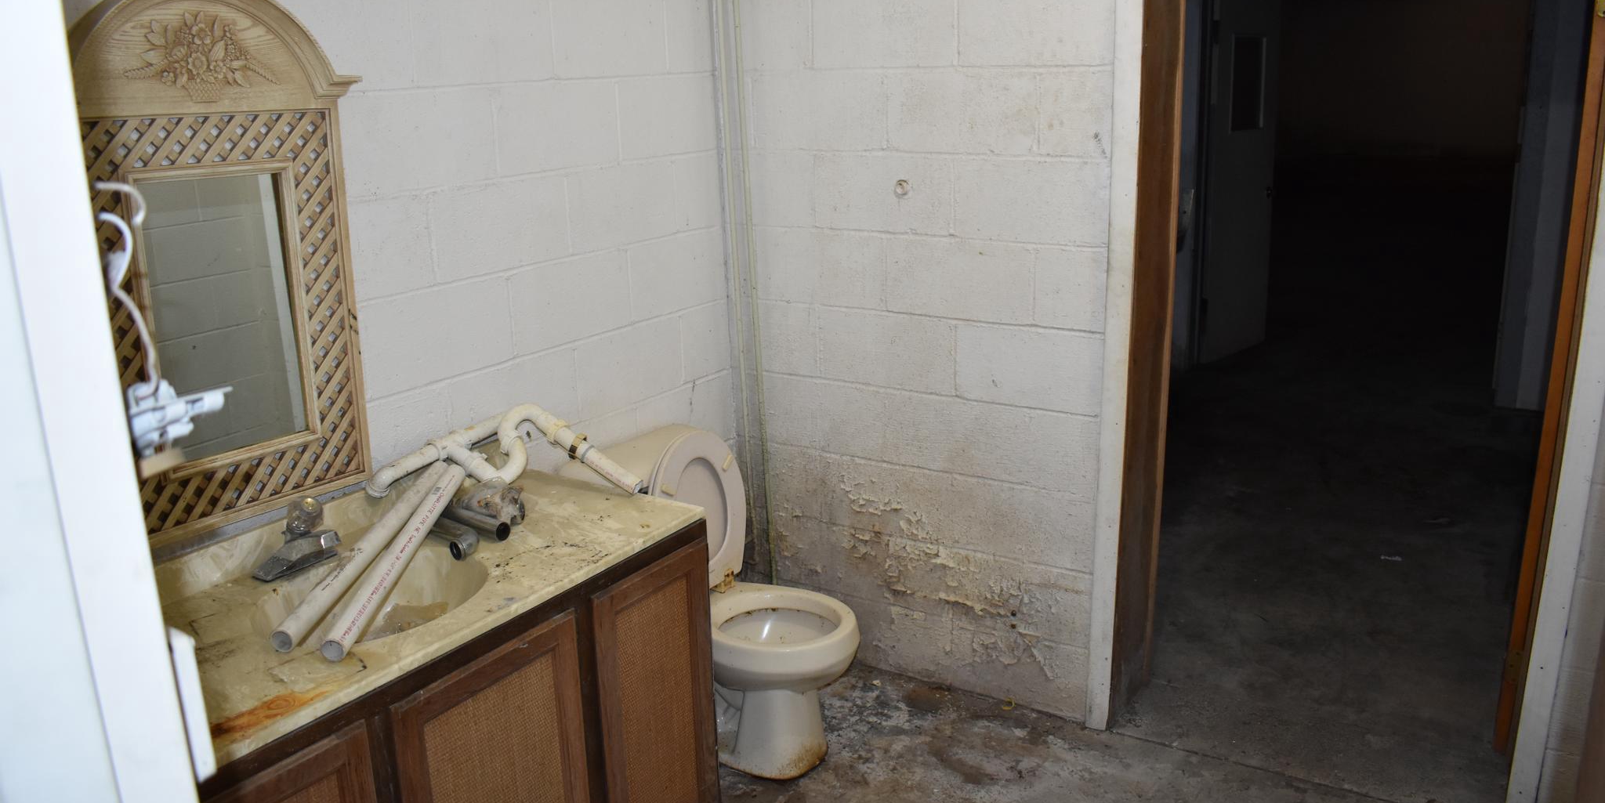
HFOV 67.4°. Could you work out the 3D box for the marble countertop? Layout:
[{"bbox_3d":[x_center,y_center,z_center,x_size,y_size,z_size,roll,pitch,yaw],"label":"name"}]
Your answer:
[{"bbox_3d":[-0.769,0.309,2.102,0.560,0.105,1.240,9,19,31],"label":"marble countertop"}]

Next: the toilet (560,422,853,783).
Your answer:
[{"bbox_3d":[-0.165,0.488,2.999,0.673,0.805,0.485,9,19,31],"label":"toilet"}]

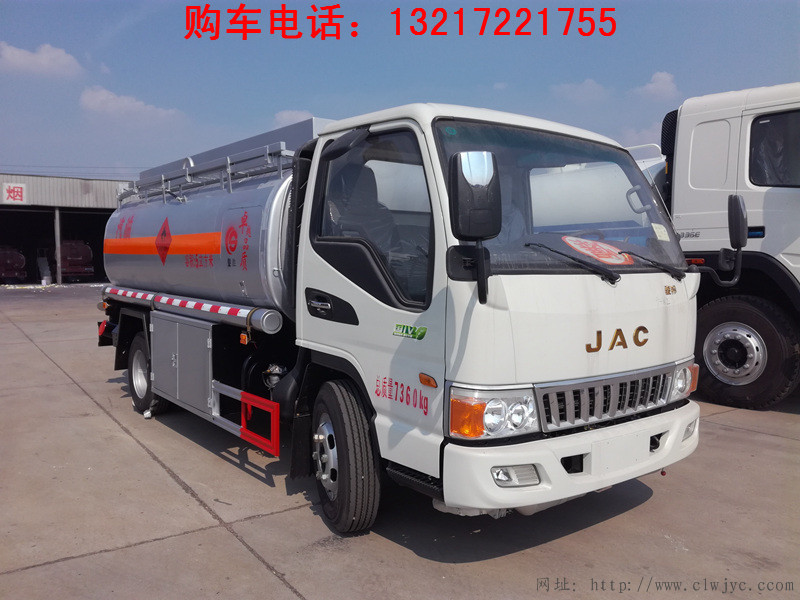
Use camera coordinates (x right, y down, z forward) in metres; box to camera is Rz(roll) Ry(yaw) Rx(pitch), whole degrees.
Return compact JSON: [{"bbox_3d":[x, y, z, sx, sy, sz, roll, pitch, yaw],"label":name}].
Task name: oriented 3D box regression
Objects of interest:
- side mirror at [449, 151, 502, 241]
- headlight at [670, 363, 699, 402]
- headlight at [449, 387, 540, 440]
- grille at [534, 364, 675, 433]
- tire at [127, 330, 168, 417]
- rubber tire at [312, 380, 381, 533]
[{"bbox_3d":[0.273,-0.384,2.257,0.185,0.325,0.095,0,3,-11],"label":"side mirror"},{"bbox_3d":[1.552,0.455,3.580,0.170,0.210,0.370,4,4,44],"label":"headlight"},{"bbox_3d":[0.406,0.485,2.676,0.370,0.210,0.170,-1,4,-33],"label":"headlight"},{"bbox_3d":[1.033,0.459,3.055,1.190,0.225,0.100,-2,4,-39],"label":"grille"},{"bbox_3d":[-2.392,0.684,5.966,0.195,0.772,0.772,-2,4,-39],"label":"tire"},{"bbox_3d":[-0.301,0.865,3.471,0.195,0.772,0.772,0,3,-21],"label":"rubber tire"}]

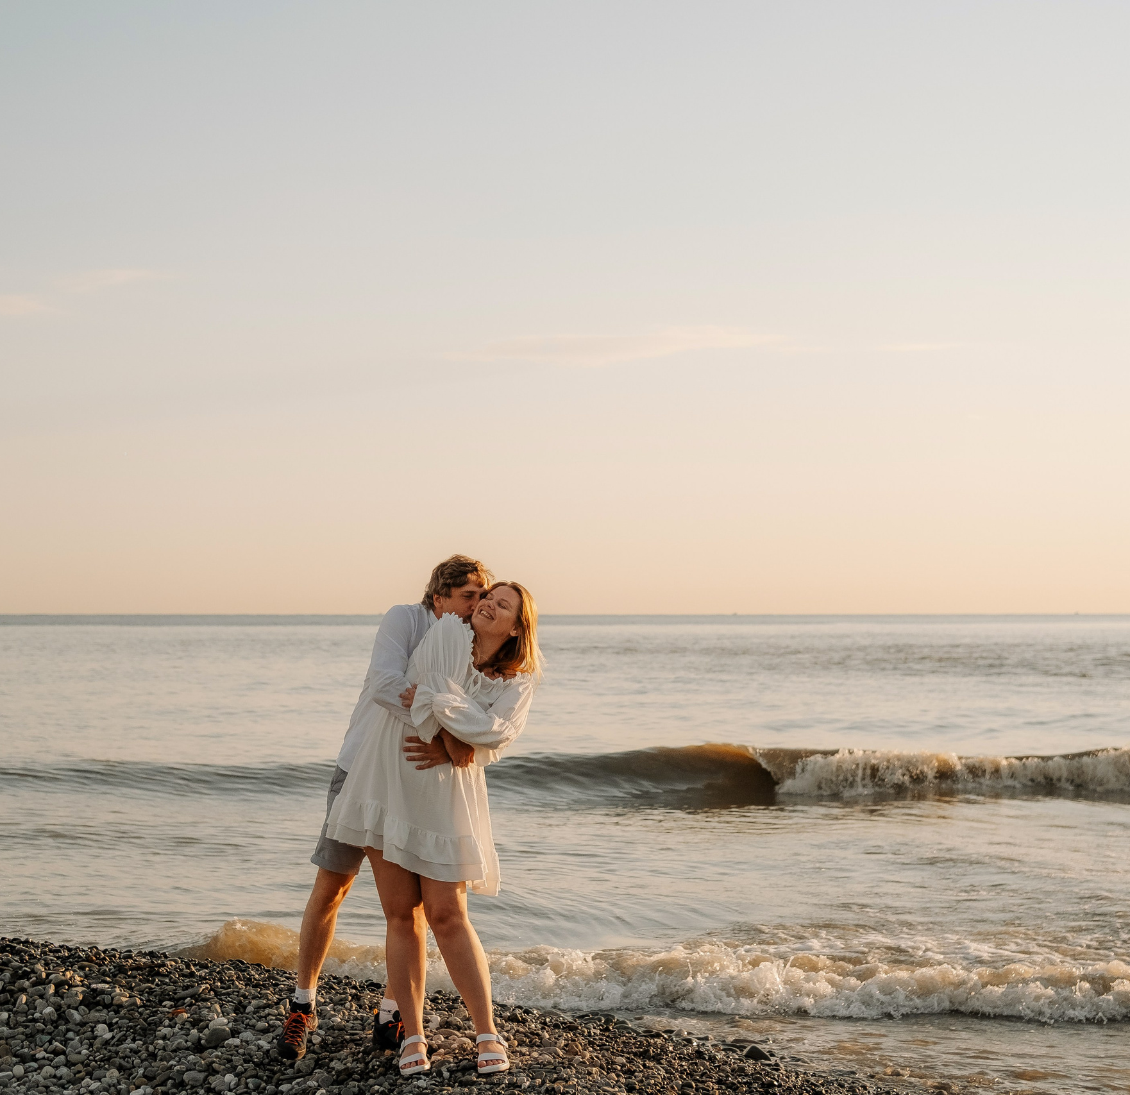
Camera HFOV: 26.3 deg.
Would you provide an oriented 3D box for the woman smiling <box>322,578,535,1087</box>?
[{"bbox_3d":[-0.430,0.890,7.750,0.670,1.570,0.500,0,-2,7],"label":"woman smiling"}]

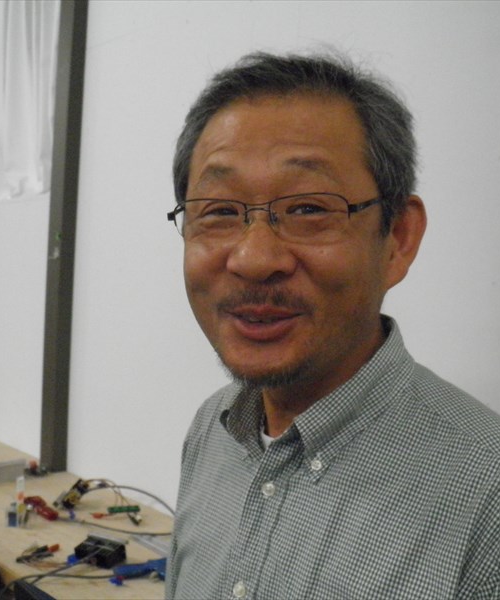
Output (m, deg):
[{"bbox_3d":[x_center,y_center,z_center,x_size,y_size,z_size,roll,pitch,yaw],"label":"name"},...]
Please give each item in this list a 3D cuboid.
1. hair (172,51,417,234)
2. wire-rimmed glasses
[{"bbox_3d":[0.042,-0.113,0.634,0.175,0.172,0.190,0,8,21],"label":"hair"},{"bbox_3d":[0.030,-0.061,0.594,0.140,0.043,0.143,0,8,21],"label":"wire-rimmed glasses"}]

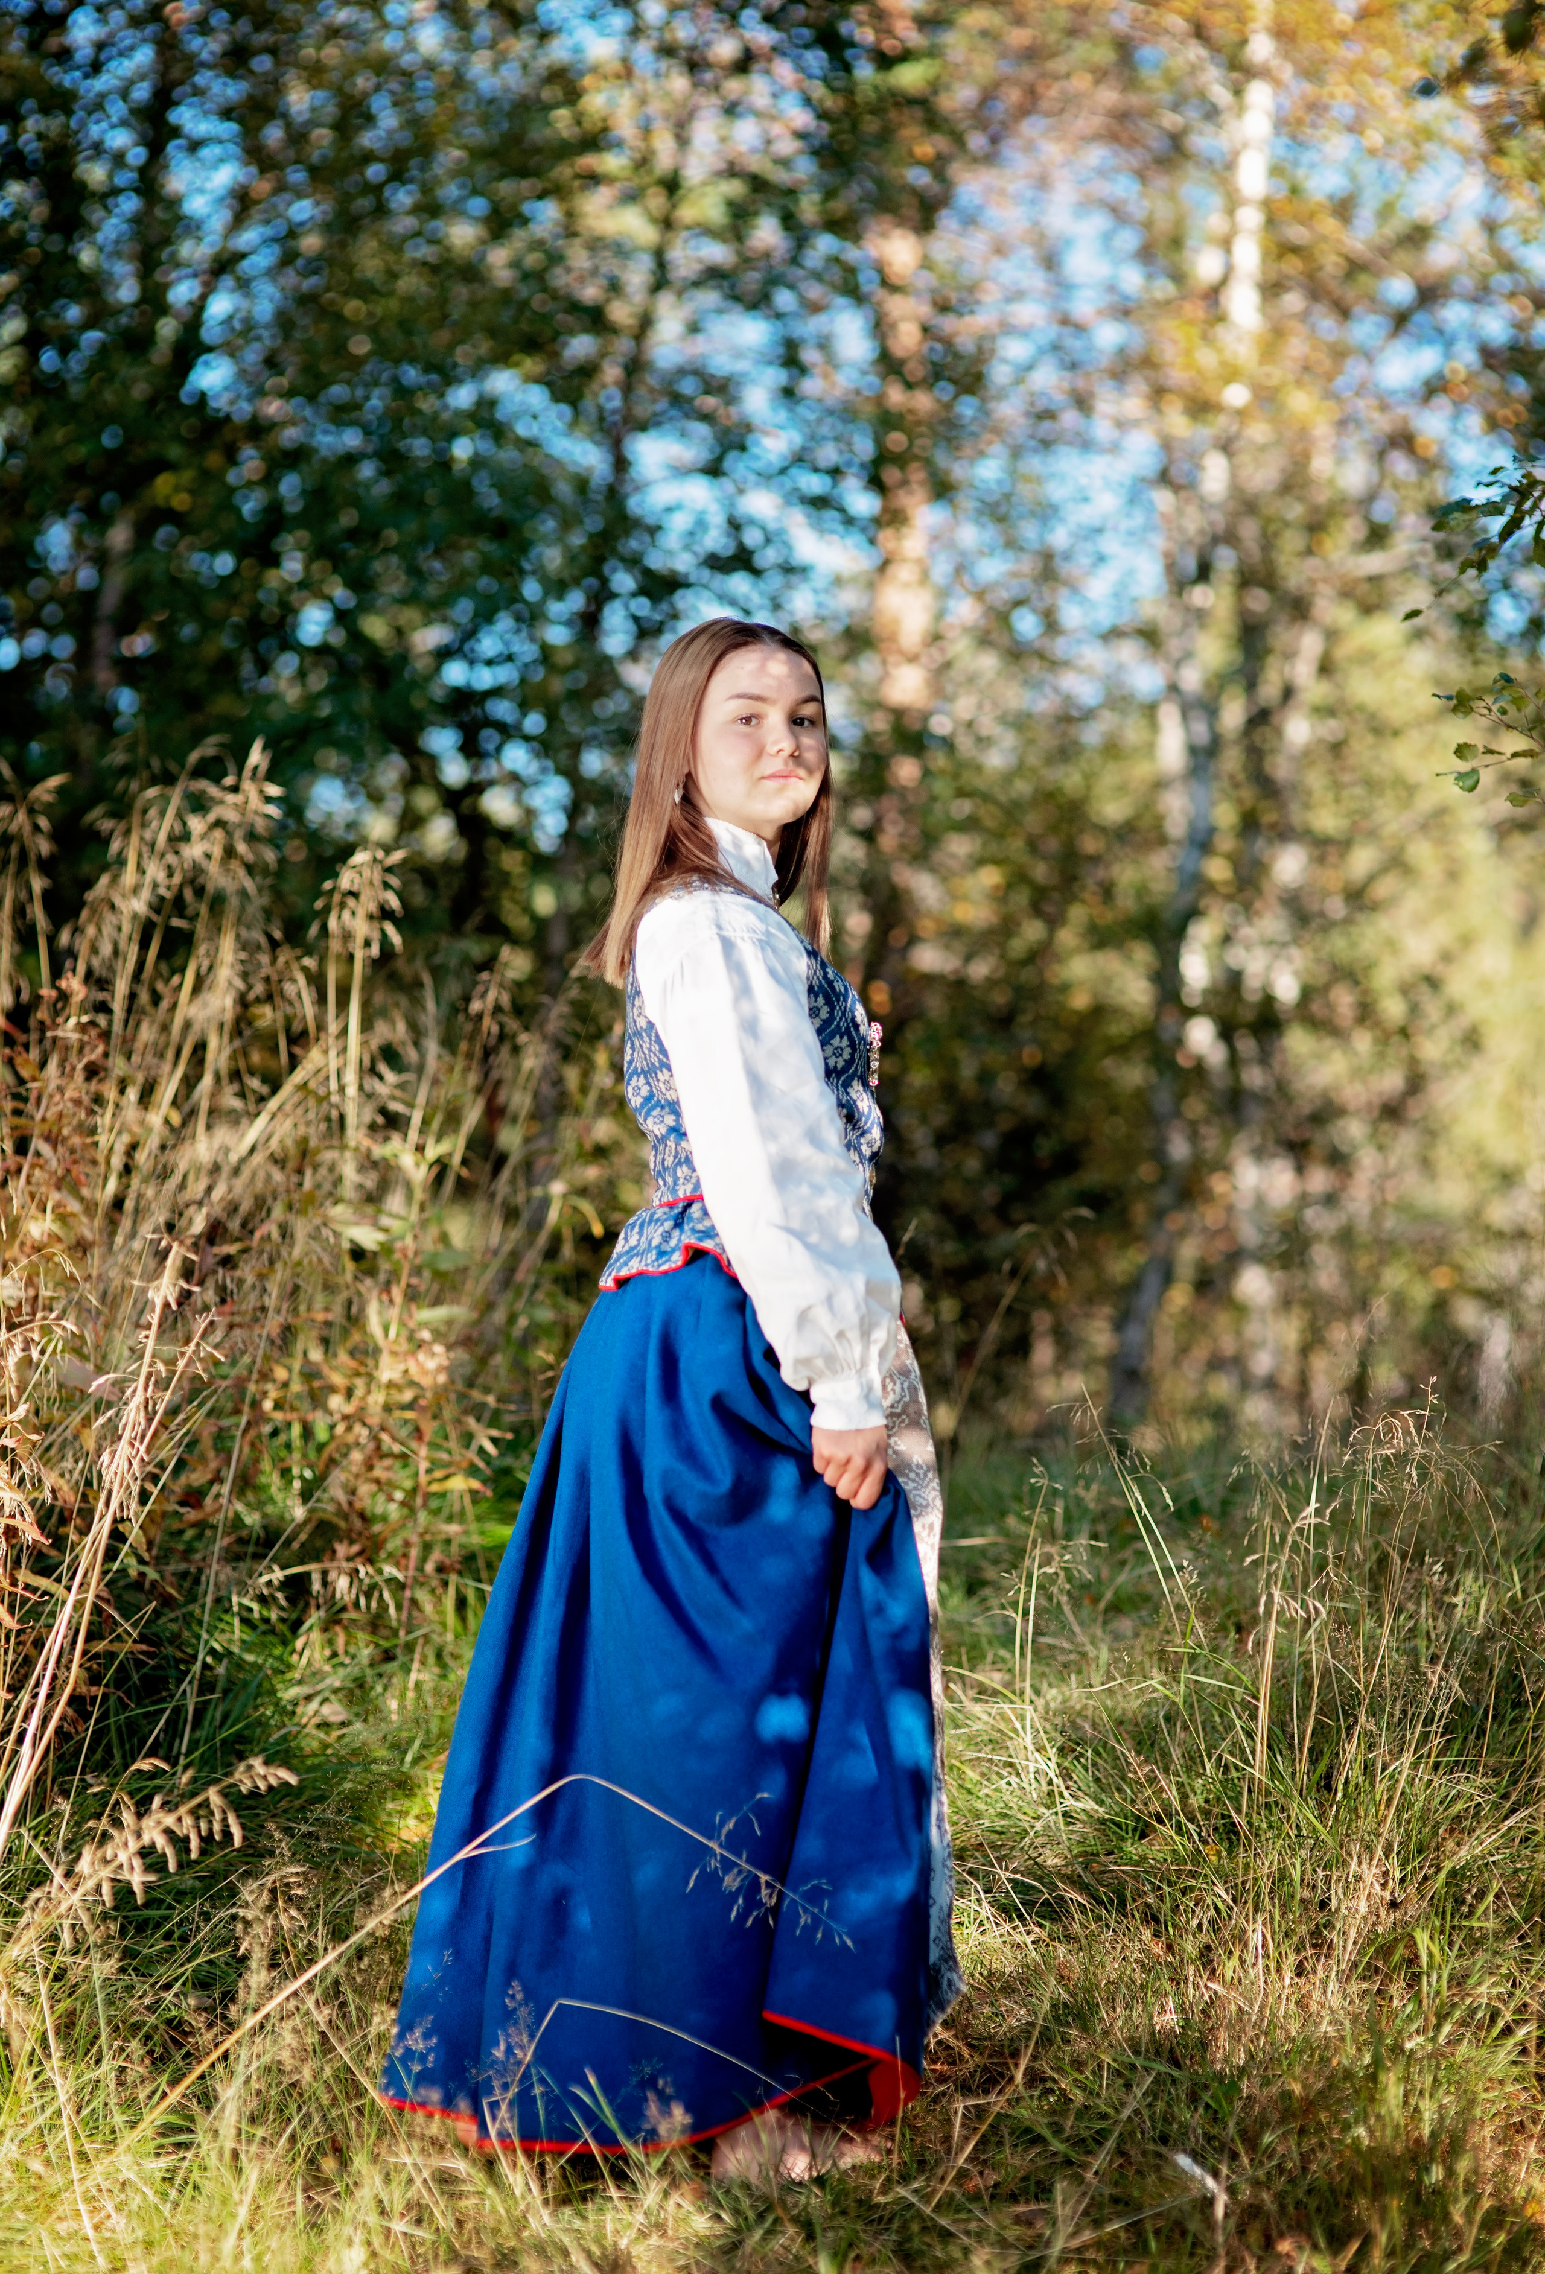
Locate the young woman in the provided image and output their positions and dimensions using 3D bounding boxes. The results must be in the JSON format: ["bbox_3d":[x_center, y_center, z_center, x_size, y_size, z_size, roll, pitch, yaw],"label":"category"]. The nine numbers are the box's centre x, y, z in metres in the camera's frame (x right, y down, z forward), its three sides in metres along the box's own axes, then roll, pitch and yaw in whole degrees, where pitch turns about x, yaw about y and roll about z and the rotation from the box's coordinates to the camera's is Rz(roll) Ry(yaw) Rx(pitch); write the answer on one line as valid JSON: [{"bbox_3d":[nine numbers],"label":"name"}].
[{"bbox_3d":[-0.110,0.270,5.830,0.610,1.650,0.550,0,1,3],"label":"young woman"}]

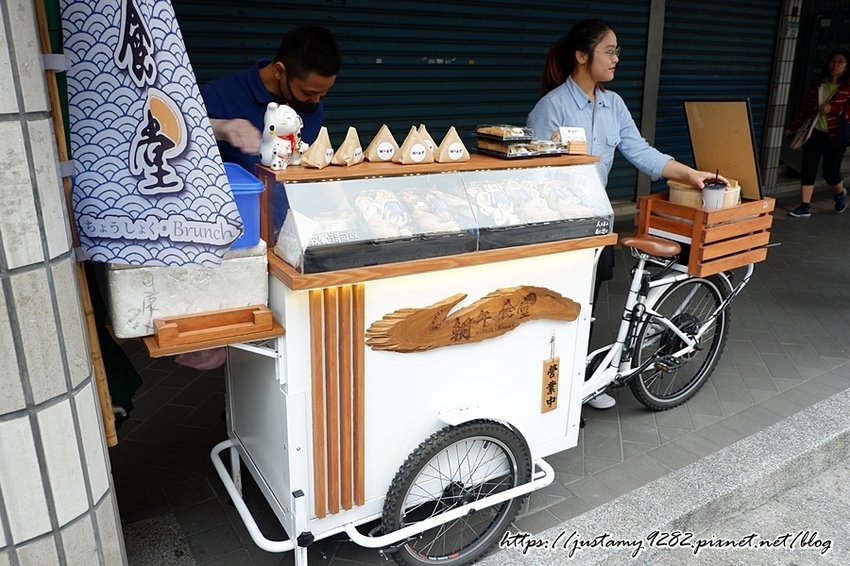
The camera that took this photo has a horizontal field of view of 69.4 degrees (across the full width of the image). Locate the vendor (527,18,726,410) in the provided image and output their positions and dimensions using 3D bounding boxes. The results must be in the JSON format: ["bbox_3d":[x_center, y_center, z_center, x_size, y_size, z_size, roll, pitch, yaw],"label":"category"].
[{"bbox_3d":[0.756,-0.218,2.576,0.713,1.614,0.446,-7,18,-25],"label":"vendor"}]

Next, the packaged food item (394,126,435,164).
[{"bbox_3d":[-0.030,-0.346,1.539,0.089,0.089,0.050,-9,19,-30],"label":"packaged food item"}]

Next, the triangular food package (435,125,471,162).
[{"bbox_3d":[0.066,-0.363,1.601,0.089,0.089,0.050,-9,19,-30],"label":"triangular food package"}]

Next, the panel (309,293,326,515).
[{"bbox_3d":[-0.263,0.310,1.518,0.020,0.630,0.024,-9,19,-30],"label":"panel"}]

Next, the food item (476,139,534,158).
[{"bbox_3d":[0.234,-0.381,1.752,0.114,0.040,0.129,-9,19,-31],"label":"food item"}]

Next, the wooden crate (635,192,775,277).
[{"bbox_3d":[1.197,-0.226,2.641,0.522,0.263,0.318,-10,20,-33],"label":"wooden crate"}]

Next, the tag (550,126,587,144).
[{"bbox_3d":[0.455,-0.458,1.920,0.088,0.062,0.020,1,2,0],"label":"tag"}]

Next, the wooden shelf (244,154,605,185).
[{"bbox_3d":[0.042,-0.330,1.706,1.000,0.018,0.212,-9,19,-30],"label":"wooden shelf"}]

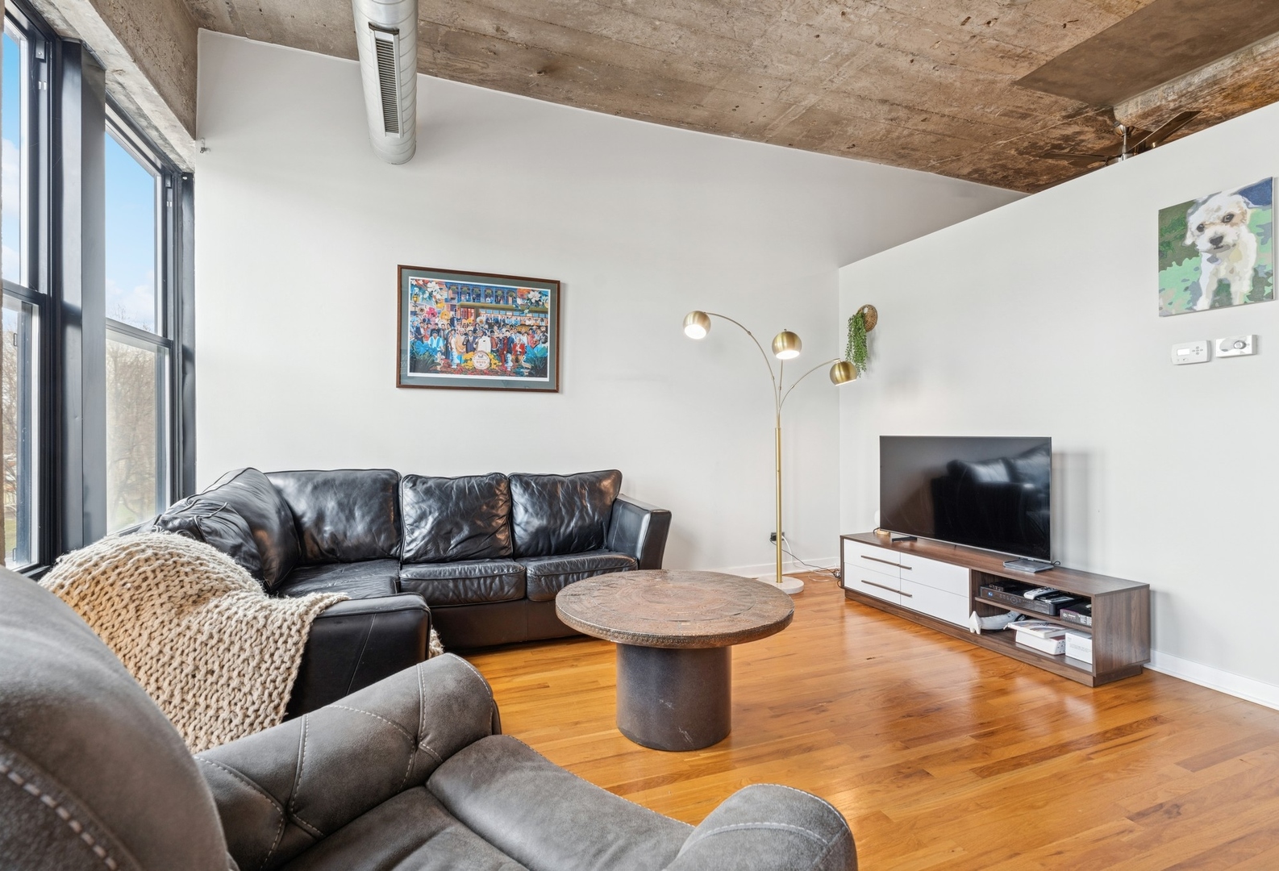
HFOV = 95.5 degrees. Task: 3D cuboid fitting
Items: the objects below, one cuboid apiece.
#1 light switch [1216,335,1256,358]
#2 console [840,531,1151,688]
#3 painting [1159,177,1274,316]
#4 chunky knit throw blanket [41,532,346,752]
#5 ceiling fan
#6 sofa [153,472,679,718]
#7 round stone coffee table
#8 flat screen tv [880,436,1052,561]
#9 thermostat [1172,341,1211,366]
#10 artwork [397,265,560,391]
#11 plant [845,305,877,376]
[{"bbox_3d":[2.581,-0.382,2.511,0.032,0.085,0.120,0,1,-21],"label":"light switch"},{"bbox_3d":[1.924,0.920,3.408,0.425,0.424,1.582,0,1,-23],"label":"console"},{"bbox_3d":[2.553,-0.817,2.585,0.030,0.508,0.395,0,1,-21],"label":"painting"},{"bbox_3d":[-1.180,0.564,1.647,0.740,0.620,0.620,0,1,-21],"label":"chunky knit throw blanket"},{"bbox_3d":[3.546,-2.066,4.266,1.260,0.440,1.260,0,1,-21],"label":"ceiling fan"},{"bbox_3d":[-0.792,0.689,2.713,2.340,0.910,2.220,0,1,-21],"label":"sofa"},{"bbox_3d":[0.139,0.895,2.338,0.936,0.499,0.936,0,1,0],"label":"round stone coffee table"},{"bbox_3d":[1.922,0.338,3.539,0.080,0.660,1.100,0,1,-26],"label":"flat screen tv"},{"bbox_3d":[2.525,-0.375,2.655,0.030,0.096,0.134,0,1,-21],"label":"thermostat"},{"bbox_3d":[-1.023,-0.673,3.794,1.020,0.760,0.035,0,1,-21],"label":"artwork"},{"bbox_3d":[1.694,-0.734,4.527,0.200,0.565,0.235,0,1,-21],"label":"plant"}]

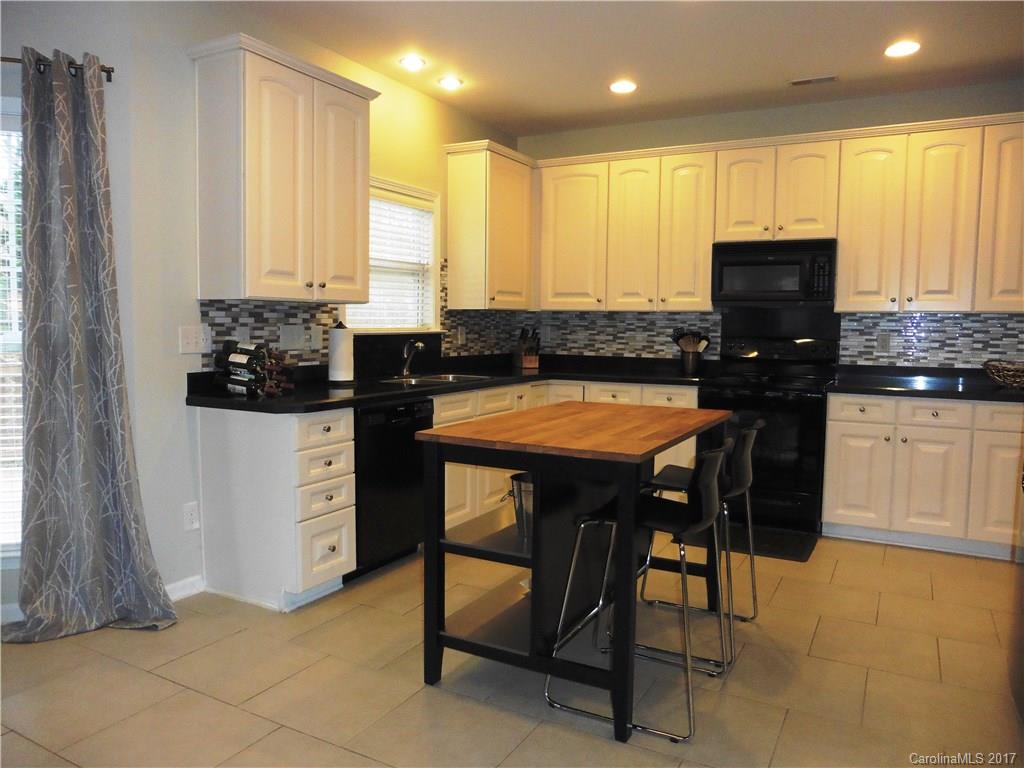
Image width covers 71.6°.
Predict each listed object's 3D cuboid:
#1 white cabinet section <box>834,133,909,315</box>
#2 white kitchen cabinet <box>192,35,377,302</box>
[{"bbox_3d":[2.281,-0.987,4.503,0.366,1.066,0.323,3,6,29],"label":"white cabinet section"},{"bbox_3d":[-1.076,-0.954,3.478,0.350,1.105,0.895,3,6,28],"label":"white kitchen cabinet"}]

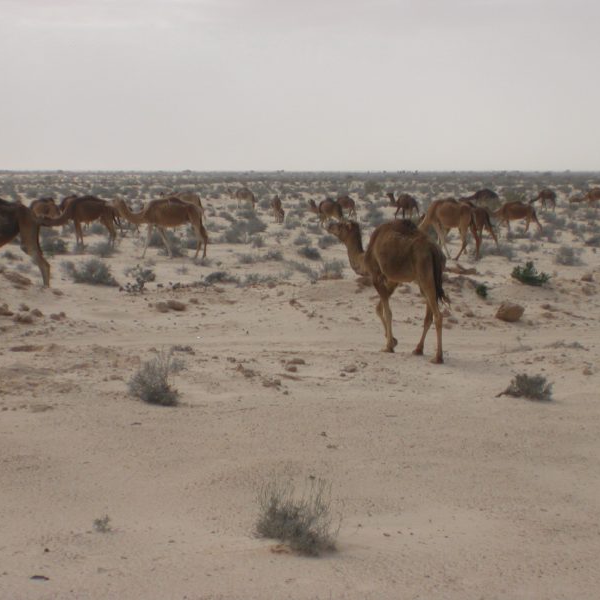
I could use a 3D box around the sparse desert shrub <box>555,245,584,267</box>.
[{"bbox_3d":[7.940,-1.311,96.000,0.880,0.630,0.800,0,2,0],"label":"sparse desert shrub"}]

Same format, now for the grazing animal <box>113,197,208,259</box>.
[{"bbox_3d":[-4.409,-2.276,103.000,2.950,1.930,0.750,0,2,-3],"label":"grazing animal"}]

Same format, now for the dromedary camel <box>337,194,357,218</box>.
[{"bbox_3d":[2.955,-6.586,232.000,2.500,1.800,0.700,1,2,14],"label":"dromedary camel"}]

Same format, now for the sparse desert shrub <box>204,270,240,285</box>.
[{"bbox_3d":[-1.819,-0.518,76.000,0.800,0.300,0.600,0,2,0],"label":"sparse desert shrub"}]

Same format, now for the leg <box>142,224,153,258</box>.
[{"bbox_3d":[-4.633,-1.777,99.000,0.304,1.033,0.200,0,2,0],"label":"leg"}]

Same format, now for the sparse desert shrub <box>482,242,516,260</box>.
[{"bbox_3d":[5.773,-1.404,94.300,0.981,0.493,0.883,0,2,0],"label":"sparse desert shrub"}]

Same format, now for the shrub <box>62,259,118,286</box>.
[{"bbox_3d":[-4.629,-0.608,72.000,1.237,0.619,1.100,0,2,0],"label":"shrub"}]

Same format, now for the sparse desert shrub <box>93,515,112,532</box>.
[{"bbox_3d":[-1.442,1.632,23.800,0.145,0.130,0.140,0,2,0],"label":"sparse desert shrub"}]

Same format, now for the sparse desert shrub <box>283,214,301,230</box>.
[{"bbox_3d":[-0.522,-4.757,200.000,1.080,0.950,0.950,0,2,0],"label":"sparse desert shrub"}]

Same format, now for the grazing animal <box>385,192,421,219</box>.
[{"bbox_3d":[7.242,-6.542,228.000,2.400,1.900,0.700,0,2,-9],"label":"grazing animal"}]

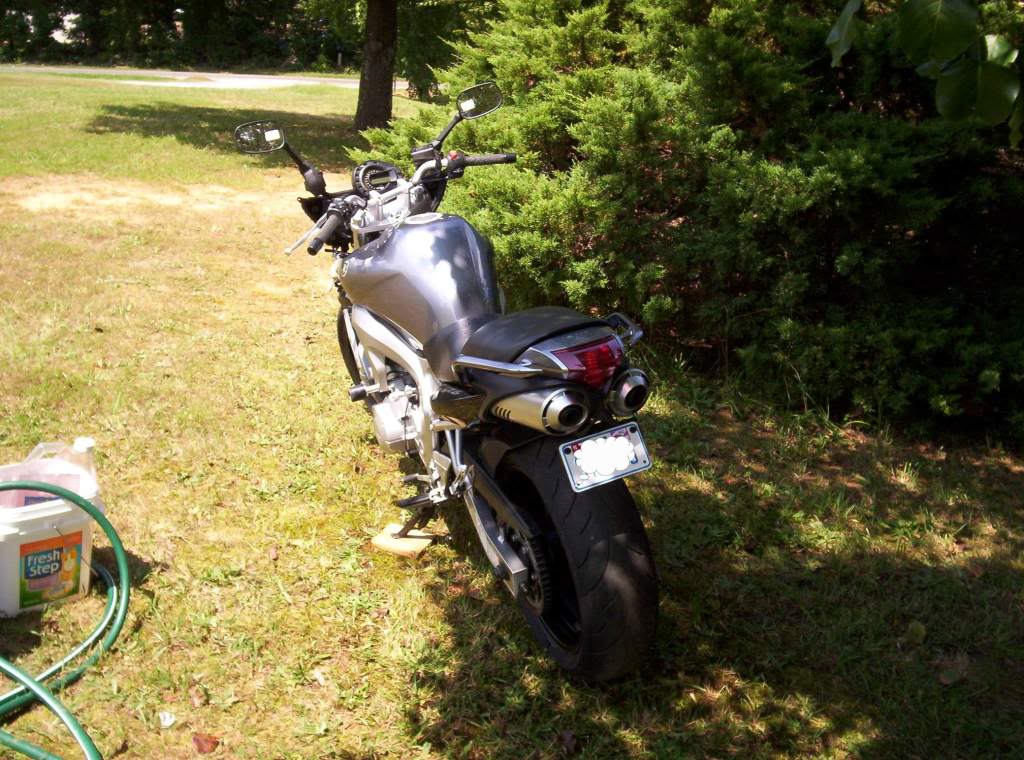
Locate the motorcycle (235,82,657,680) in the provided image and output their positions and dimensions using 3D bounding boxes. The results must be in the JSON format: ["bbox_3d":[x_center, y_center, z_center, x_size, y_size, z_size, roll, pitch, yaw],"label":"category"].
[{"bbox_3d":[-0.175,-0.083,3.139,0.870,1.290,2.050,-15,21,-19],"label":"motorcycle"}]

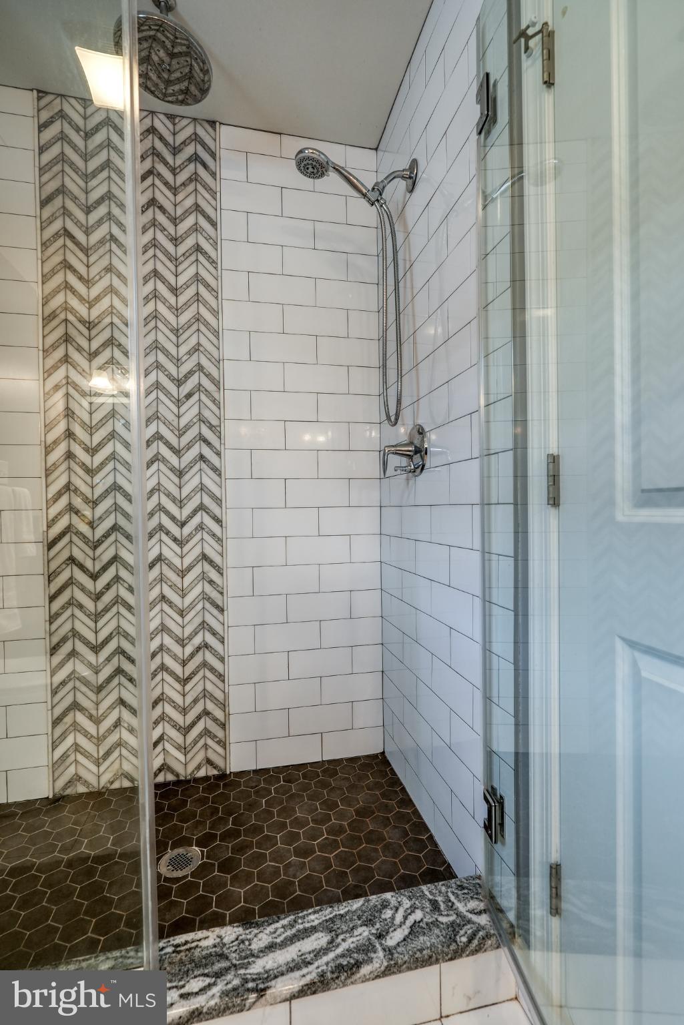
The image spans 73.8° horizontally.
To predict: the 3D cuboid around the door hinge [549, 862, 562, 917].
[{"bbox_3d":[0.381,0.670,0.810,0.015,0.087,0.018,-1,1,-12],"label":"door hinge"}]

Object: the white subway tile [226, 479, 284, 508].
[{"bbox_3d":[-0.316,-0.071,1.685,0.214,0.106,0.009,-1,1,-12],"label":"white subway tile"}]

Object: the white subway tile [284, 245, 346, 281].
[{"bbox_3d":[-0.101,-0.938,1.724,0.245,0.106,0.009,-1,1,-12],"label":"white subway tile"}]

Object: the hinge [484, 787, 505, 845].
[{"bbox_3d":[0.323,0.644,0.971,0.035,0.087,0.055,-1,1,-13],"label":"hinge"}]

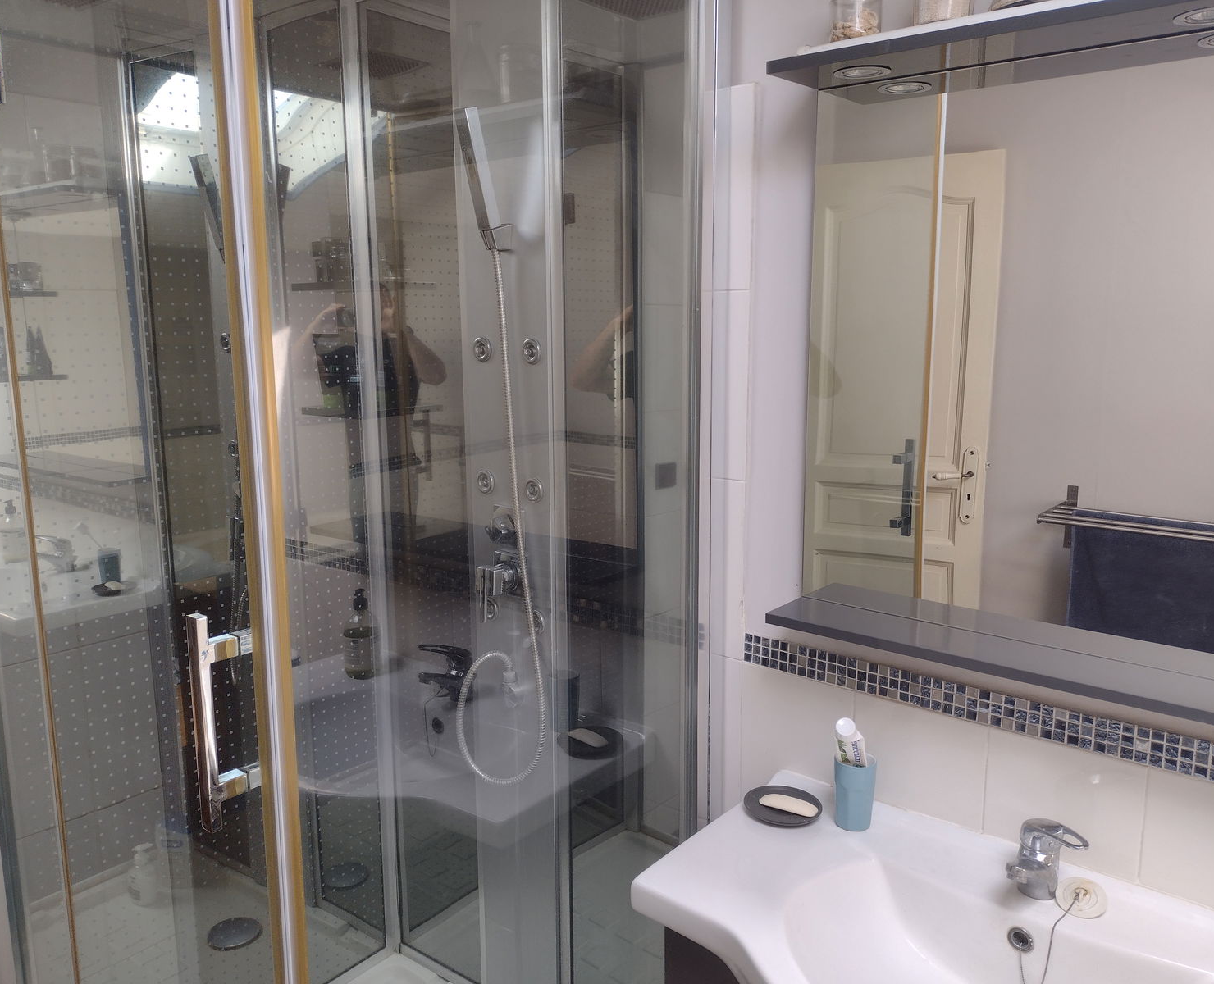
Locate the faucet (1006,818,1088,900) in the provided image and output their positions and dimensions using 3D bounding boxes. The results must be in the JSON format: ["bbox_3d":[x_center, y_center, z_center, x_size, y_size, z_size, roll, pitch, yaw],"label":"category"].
[{"bbox_3d":[0.536,0.467,1.247,0.095,0.106,0.140,8,13,40],"label":"faucet"}]

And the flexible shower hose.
[{"bbox_3d":[-0.200,0.068,1.816,0.225,0.975,0.090,8,13,40],"label":"flexible shower hose"}]

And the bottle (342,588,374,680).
[{"bbox_3d":[-0.499,0.281,2.057,0.070,0.182,0.070,1,10,5],"label":"bottle"}]

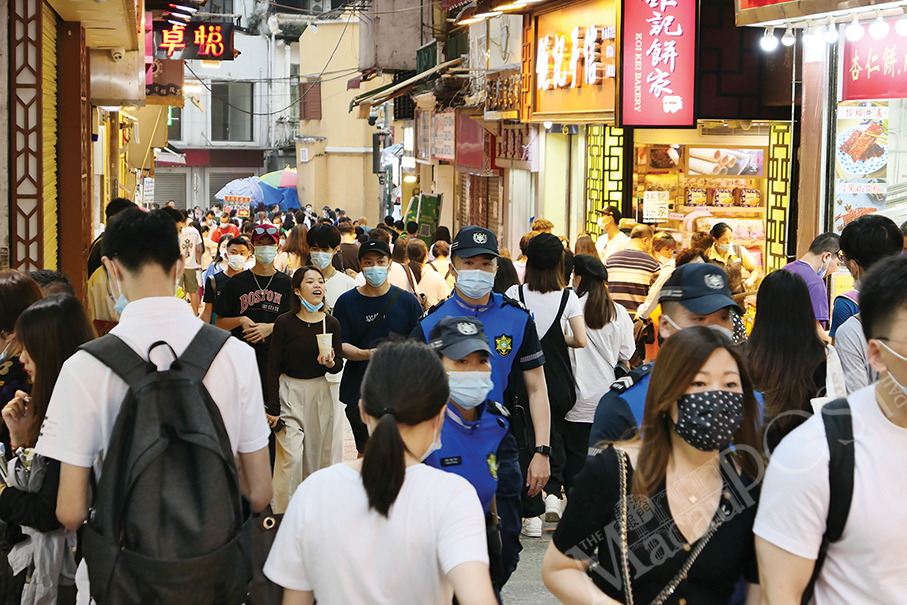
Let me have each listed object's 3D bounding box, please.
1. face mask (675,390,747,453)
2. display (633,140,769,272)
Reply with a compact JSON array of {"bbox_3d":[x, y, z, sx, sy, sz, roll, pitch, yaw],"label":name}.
[{"bbox_3d":[0.488,0.226,3.450,0.135,0.112,0.085,0,5,-7],"label":"face mask"},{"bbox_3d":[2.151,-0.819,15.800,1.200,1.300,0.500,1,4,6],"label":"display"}]

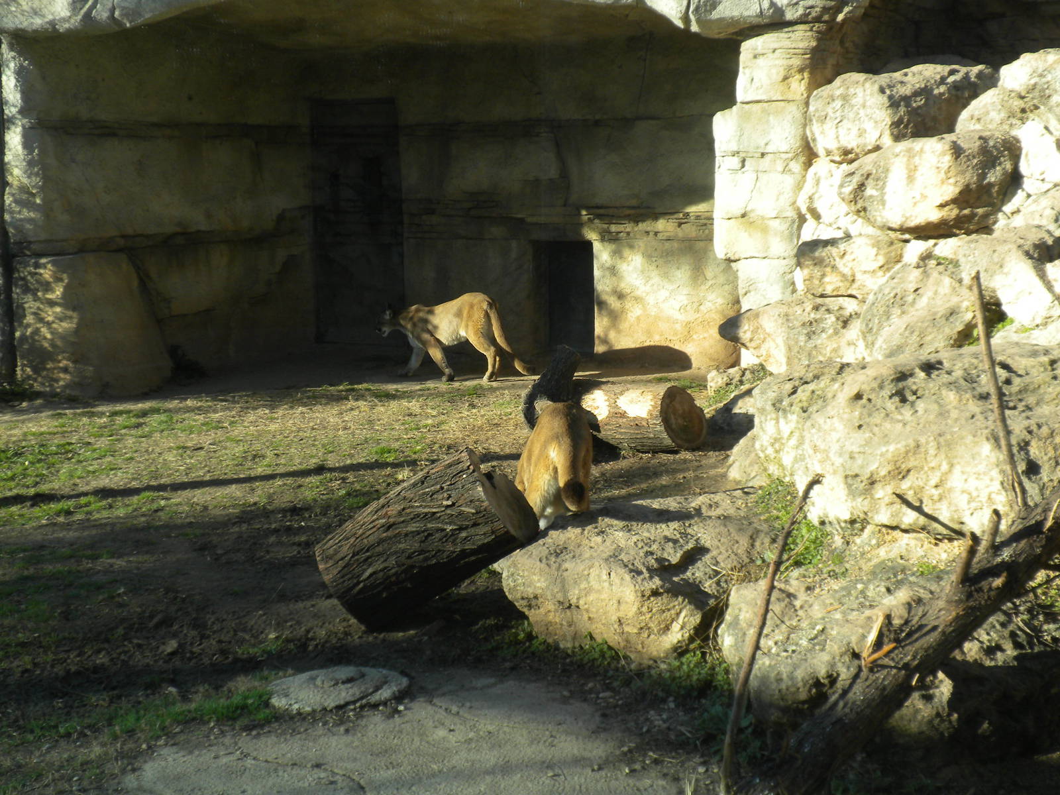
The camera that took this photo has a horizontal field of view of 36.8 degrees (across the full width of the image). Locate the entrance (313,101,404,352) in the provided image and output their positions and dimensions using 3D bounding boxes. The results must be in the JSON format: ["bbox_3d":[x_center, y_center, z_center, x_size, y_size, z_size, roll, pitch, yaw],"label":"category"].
[{"bbox_3d":[-1.486,-1.514,13.700,0.770,2.100,0.300,-1,8,0],"label":"entrance"}]

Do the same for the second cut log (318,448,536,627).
[{"bbox_3d":[-0.380,0.500,5.943,0.700,0.400,0.400,-31,4,9],"label":"second cut log"}]

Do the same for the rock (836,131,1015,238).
[{"bbox_3d":[2.560,-1.366,10.200,1.030,0.630,0.750,-4,9,-20],"label":"rock"}]

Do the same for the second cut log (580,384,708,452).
[{"bbox_3d":[0.603,0.104,9.877,0.820,0.400,0.400,5,10,35],"label":"second cut log"}]

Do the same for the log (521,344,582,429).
[{"bbox_3d":[0.139,-0.050,10.100,0.300,0.540,0.300,14,8,-2],"label":"log"}]

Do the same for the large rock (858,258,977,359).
[{"bbox_3d":[2.407,-0.523,9.900,0.680,0.620,0.550,-1,8,0],"label":"large rock"}]

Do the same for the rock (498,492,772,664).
[{"bbox_3d":[0.373,0.568,5.207,0.680,0.380,0.800,4,10,33],"label":"rock"}]

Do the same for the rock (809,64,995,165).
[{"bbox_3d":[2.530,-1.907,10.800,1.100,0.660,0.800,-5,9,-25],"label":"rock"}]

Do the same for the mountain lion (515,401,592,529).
[{"bbox_3d":[0.116,0.378,6.990,0.340,0.680,1.200,0,8,4],"label":"mountain lion"}]

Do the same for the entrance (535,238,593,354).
[{"bbox_3d":[0.311,-0.800,12.665,0.570,0.920,0.220,4,10,35],"label":"entrance"}]

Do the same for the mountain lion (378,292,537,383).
[{"bbox_3d":[-0.575,-0.478,12.500,1.200,0.690,0.280,2,8,17],"label":"mountain lion"}]

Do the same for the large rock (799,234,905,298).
[{"bbox_3d":[2.070,-0.844,10.300,0.660,0.400,0.500,-3,8,-10],"label":"large rock"}]

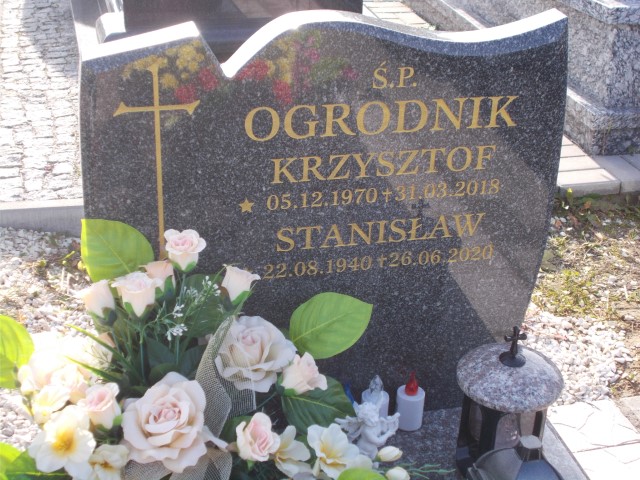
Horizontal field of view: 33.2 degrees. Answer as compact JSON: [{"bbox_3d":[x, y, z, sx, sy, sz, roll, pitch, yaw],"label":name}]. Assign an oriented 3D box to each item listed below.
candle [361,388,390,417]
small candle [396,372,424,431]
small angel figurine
[{"bbox_3d":[0.097,0.302,1.883,0.049,0.068,0.049,-4,27,-12],"label":"candle"},{"bbox_3d":[0.160,0.279,1.886,0.049,0.110,0.049,1,26,-1],"label":"small candle"},{"bbox_3d":[0.083,0.321,1.804,0.075,0.104,0.096,21,32,35],"label":"small angel figurine"}]

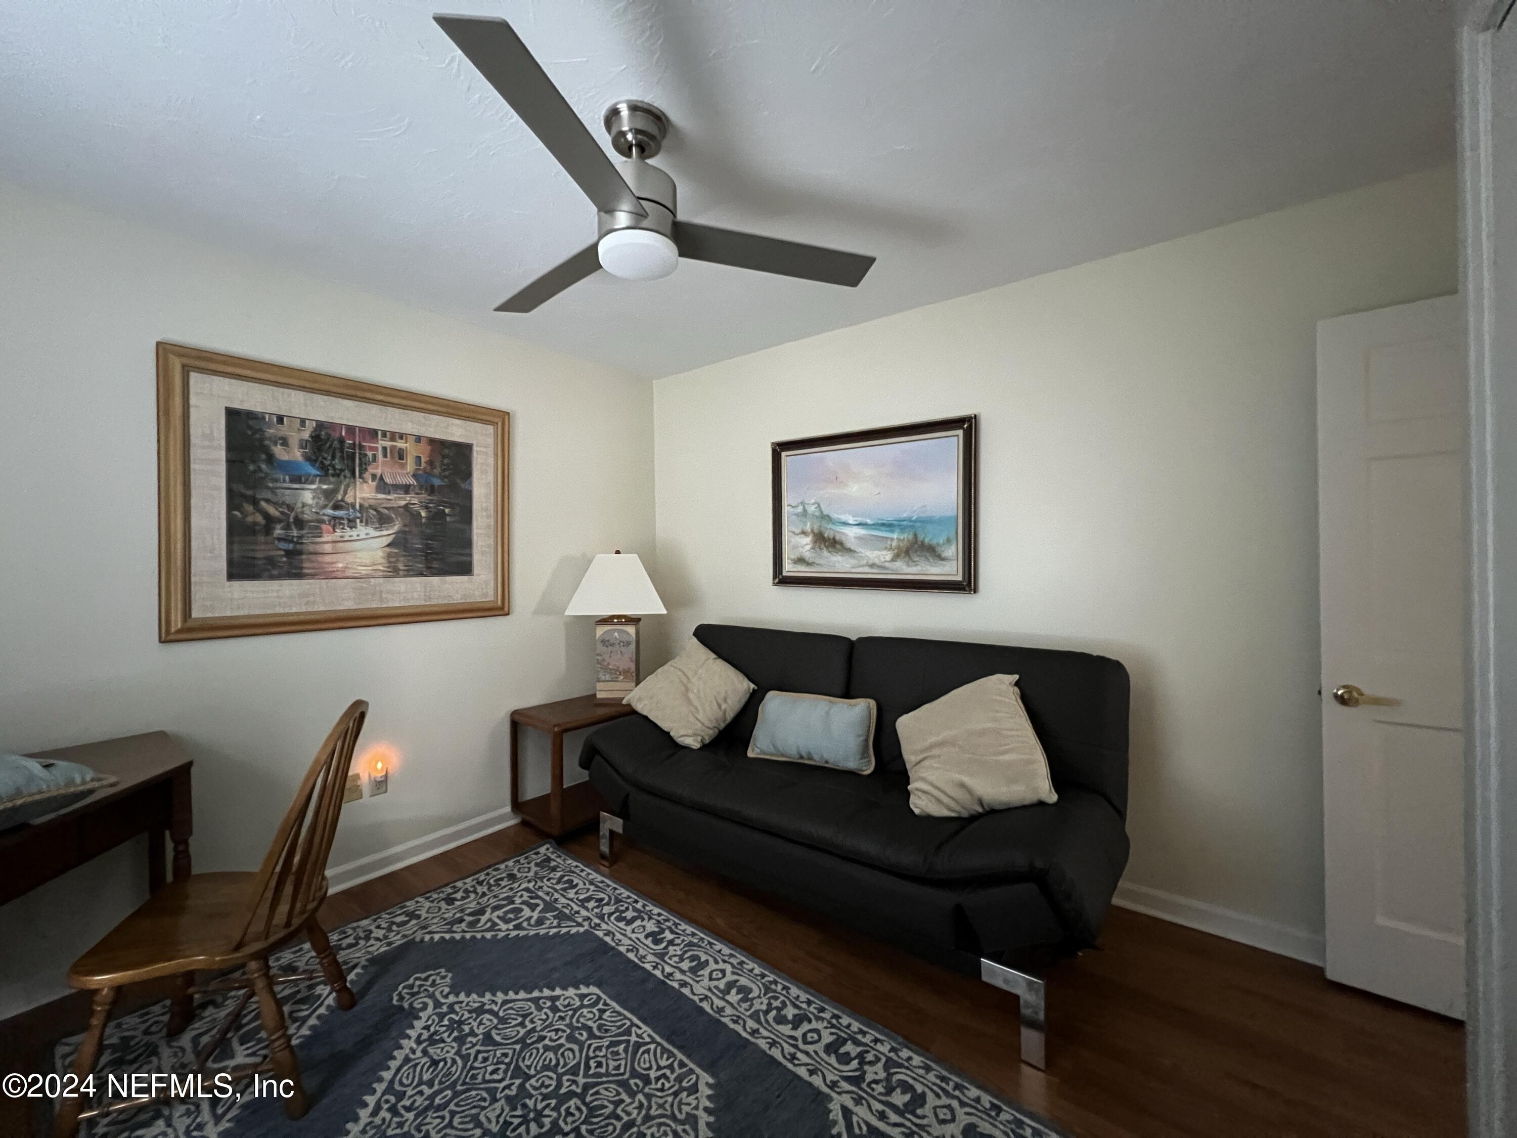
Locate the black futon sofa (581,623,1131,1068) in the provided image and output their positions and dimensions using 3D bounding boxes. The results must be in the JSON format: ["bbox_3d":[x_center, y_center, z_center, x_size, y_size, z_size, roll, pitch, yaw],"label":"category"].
[{"bbox_3d":[0.234,0.795,2.222,2.030,0.960,0.860,0,1,37],"label":"black futon sofa"}]

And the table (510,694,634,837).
[{"bbox_3d":[-0.847,0.982,2.924,0.400,0.572,0.670,0,1,37],"label":"table"}]

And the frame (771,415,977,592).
[{"bbox_3d":[0.502,-0.279,2.731,1.036,0.754,0.045,0,1,37],"label":"frame"}]

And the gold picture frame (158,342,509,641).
[{"bbox_3d":[-1.577,-0.255,2.309,0.035,0.965,1.180,0,1,37],"label":"gold picture frame"}]

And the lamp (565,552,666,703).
[{"bbox_3d":[-0.726,0.303,2.954,0.475,0.784,0.440,0,1,-7],"label":"lamp"}]

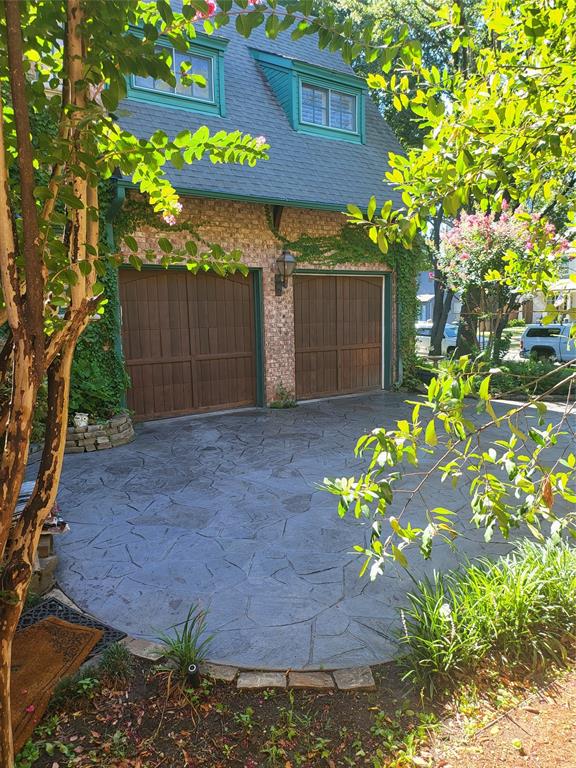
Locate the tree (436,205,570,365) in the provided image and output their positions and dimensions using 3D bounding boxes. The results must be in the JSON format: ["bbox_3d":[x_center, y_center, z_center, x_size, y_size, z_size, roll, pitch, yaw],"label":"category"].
[{"bbox_3d":[5.490,-2.420,13.500,3.200,4.200,3.100,-6,9,-34],"label":"tree"}]

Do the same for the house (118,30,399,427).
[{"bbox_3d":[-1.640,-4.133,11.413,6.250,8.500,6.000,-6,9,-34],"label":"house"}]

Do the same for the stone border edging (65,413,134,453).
[{"bbox_3d":[-2.554,0.593,6.825,1.200,0.340,1.050,-6,9,-34],"label":"stone border edging"}]

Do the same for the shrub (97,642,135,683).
[{"bbox_3d":[-0.755,1.221,2.339,0.165,0.150,0.165,-6,9,-34],"label":"shrub"}]

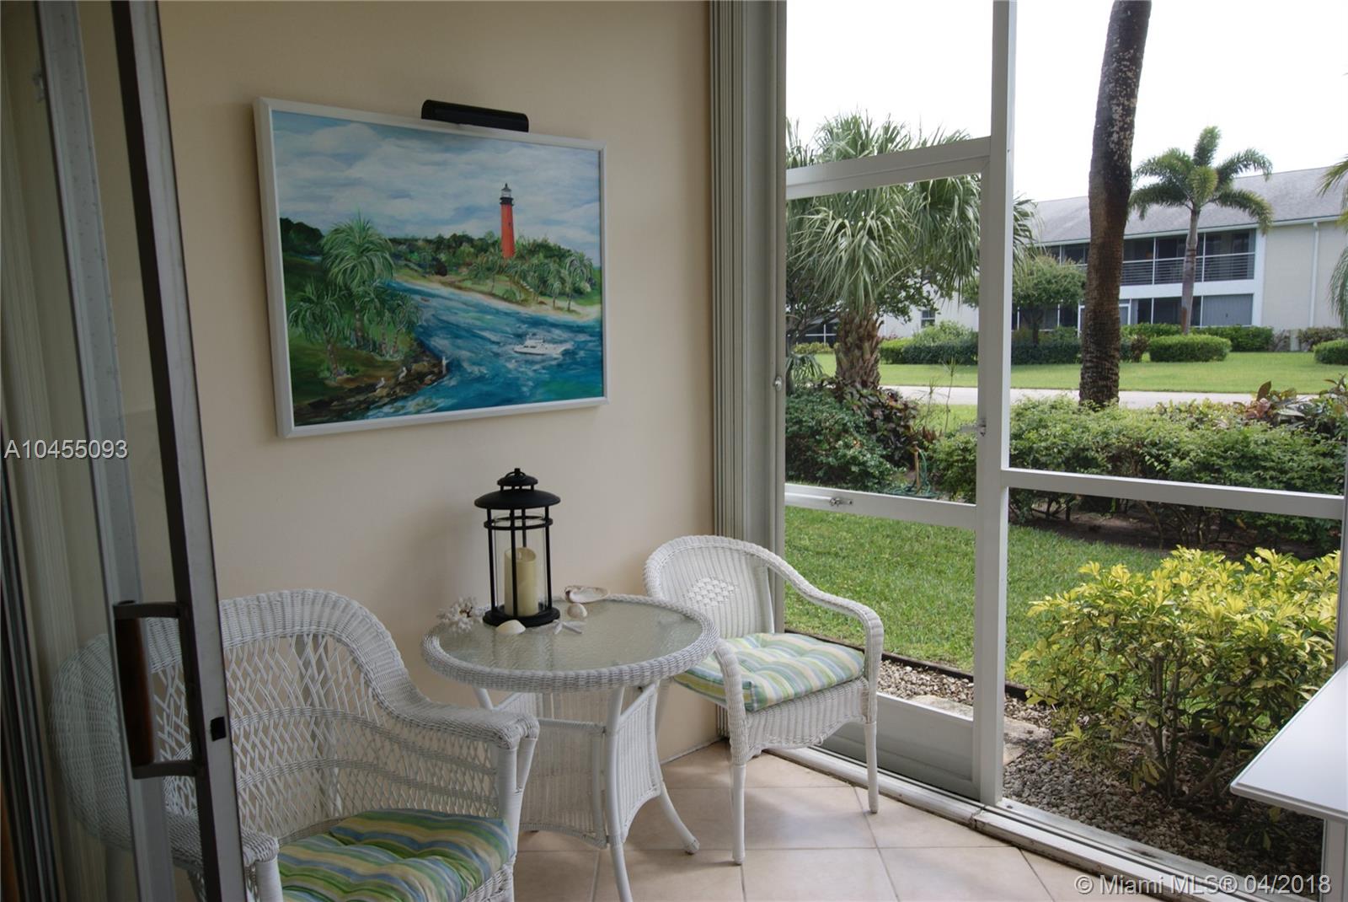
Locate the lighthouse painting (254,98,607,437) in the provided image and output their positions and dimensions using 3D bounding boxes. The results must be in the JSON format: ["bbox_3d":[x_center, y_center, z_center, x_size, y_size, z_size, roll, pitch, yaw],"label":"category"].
[{"bbox_3d":[-0.600,-0.489,2.610,1.014,0.806,0.050,-8,11,-41],"label":"lighthouse painting"}]

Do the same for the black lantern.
[{"bbox_3d":[-0.430,0.258,2.617,0.236,0.420,0.236,-1,7,0],"label":"black lantern"}]

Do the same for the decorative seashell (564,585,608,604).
[{"bbox_3d":[-0.262,0.429,2.794,0.128,0.040,0.080,-4,7,-22],"label":"decorative seashell"}]

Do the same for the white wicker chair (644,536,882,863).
[{"bbox_3d":[0.266,0.730,3.013,0.580,0.820,0.610,-5,8,-30],"label":"white wicker chair"}]

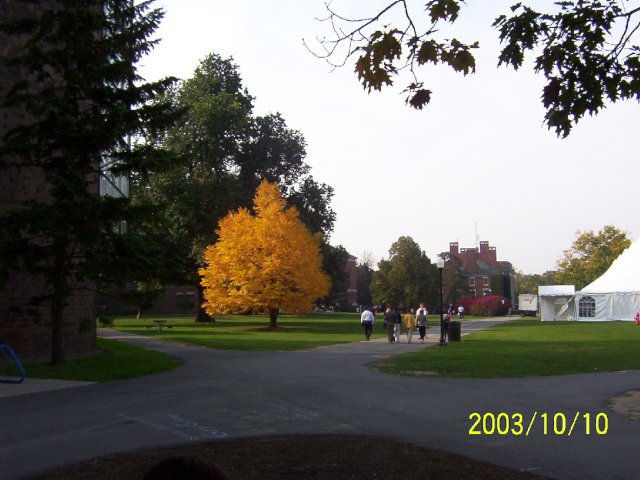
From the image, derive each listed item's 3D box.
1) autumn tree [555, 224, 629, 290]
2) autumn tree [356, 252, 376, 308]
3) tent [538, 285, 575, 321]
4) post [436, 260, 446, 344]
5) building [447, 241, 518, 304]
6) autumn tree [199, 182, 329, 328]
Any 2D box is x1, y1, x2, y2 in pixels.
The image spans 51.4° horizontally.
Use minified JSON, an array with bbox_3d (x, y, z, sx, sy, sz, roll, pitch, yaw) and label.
[{"bbox_3d":[43.095,4.846,105.030,12.620,14.370,12.000,0,-6,0],"label":"autumn tree"},{"bbox_3d":[9.838,9.030,139.788,5.500,12.850,5.500,0,-6,0],"label":"autumn tree"},{"bbox_3d":[24.602,6.677,69.179,3.700,3.700,3.600,0,-6,3],"label":"tent"},{"bbox_3d":[5.414,2.719,29.676,0.400,3.840,0.400,0,-6,0],"label":"post"},{"bbox_3d":[37.174,8.463,152.906,16.000,16.540,15.000,-1,-6,6],"label":"building"},{"bbox_3d":[-4.071,1.075,49.633,9.740,11.020,9.500,0,-6,0],"label":"autumn tree"}]

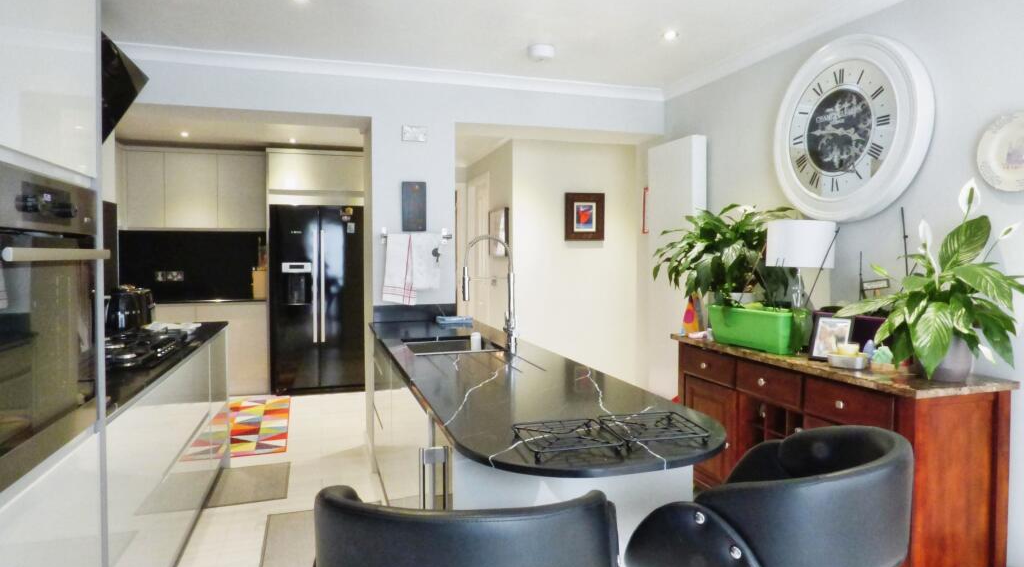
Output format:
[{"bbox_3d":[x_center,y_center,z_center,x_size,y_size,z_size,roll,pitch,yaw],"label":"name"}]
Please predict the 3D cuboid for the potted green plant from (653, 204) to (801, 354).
[{"bbox_3d":[1.107,-0.043,2.923,0.500,0.698,0.710,-1,3,-18],"label":"potted green plant"}]

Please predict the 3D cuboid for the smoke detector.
[{"bbox_3d":[0.158,-1.238,3.171,0.138,0.050,0.138,0,3,0],"label":"smoke detector"}]

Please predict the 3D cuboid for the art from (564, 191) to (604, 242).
[{"bbox_3d":[0.540,-0.493,4.388,0.315,0.345,0.025,-1,3,-18],"label":"art"}]

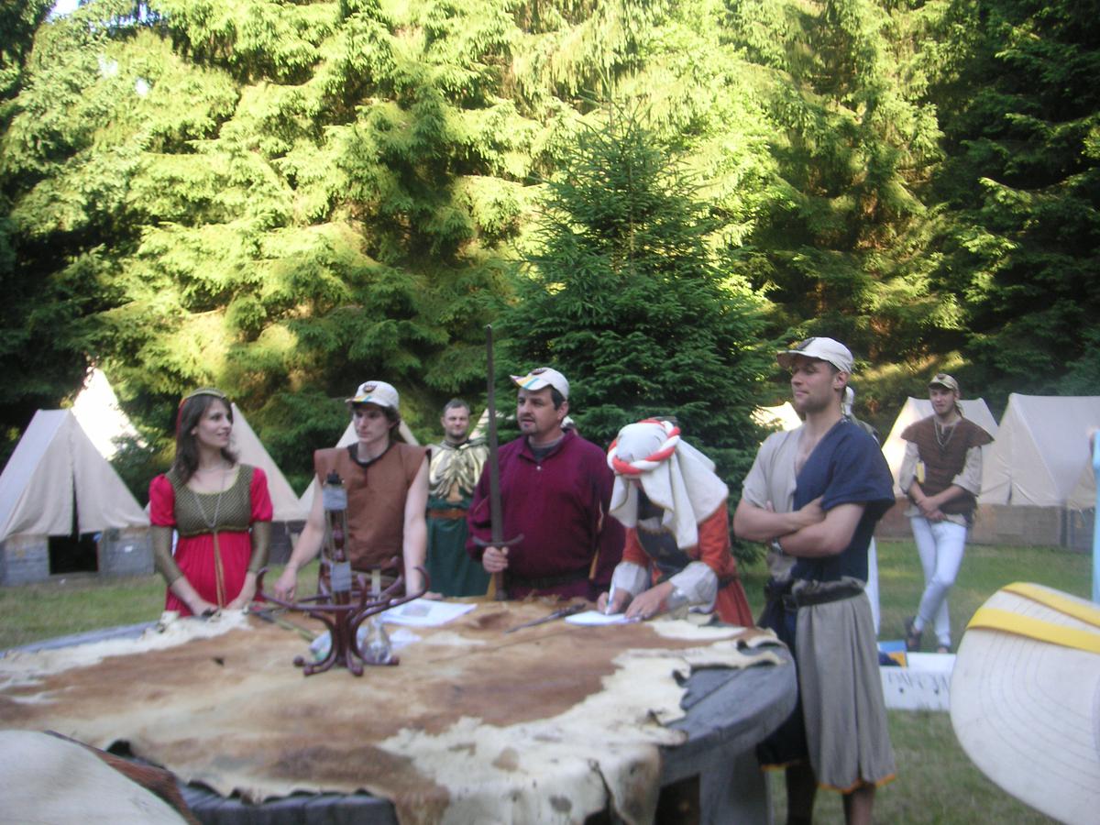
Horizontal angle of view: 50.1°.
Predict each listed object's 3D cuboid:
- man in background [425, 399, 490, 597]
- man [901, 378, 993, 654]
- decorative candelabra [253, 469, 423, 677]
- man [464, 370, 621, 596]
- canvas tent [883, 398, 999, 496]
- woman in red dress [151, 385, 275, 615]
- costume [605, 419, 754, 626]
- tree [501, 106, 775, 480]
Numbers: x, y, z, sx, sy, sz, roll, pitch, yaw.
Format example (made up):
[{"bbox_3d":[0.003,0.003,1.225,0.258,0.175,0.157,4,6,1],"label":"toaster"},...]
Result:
[{"bbox_3d":[-0.540,0.760,6.800,0.530,1.700,0.360,0,0,-3],"label":"man in background"},{"bbox_3d":[2.550,0.620,7.550,0.580,1.770,0.420,0,0,22],"label":"man"},{"bbox_3d":[-0.595,0.445,3.350,0.485,0.550,0.470,0,0,0],"label":"decorative candelabra"},{"bbox_3d":[-0.030,0.700,4.650,0.600,1.750,0.450,0,0,13],"label":"man"},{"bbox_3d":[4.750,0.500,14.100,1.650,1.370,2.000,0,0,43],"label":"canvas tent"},{"bbox_3d":[-1.310,0.740,4.550,0.500,1.660,0.380,0,0,-16],"label":"woman in red dress"},{"bbox_3d":[0.500,0.800,4.450,0.600,1.520,0.680,0,0,34],"label":"costume"},{"bbox_3d":[0.700,-0.500,9.600,2.350,4.100,2.350,0,0,0],"label":"tree"}]

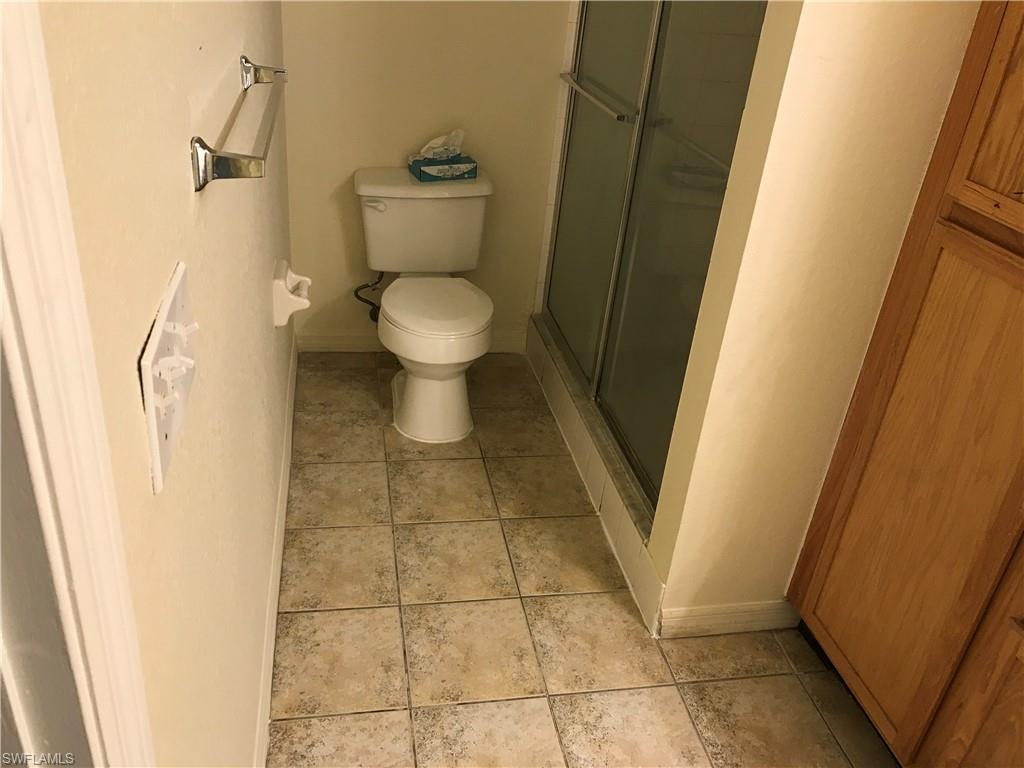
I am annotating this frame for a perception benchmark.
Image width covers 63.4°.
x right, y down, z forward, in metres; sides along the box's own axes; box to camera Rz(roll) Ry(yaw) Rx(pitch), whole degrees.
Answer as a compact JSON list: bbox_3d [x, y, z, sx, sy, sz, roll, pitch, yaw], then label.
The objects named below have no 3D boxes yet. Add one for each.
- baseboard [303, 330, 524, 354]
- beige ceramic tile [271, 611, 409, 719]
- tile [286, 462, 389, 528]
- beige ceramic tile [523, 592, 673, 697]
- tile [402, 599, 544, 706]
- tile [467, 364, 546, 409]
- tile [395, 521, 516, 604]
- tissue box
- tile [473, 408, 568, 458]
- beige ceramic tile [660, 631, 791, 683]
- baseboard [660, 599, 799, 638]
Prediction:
[{"bbox_3d":[-0.373,-0.163,3.226,0.899,0.088,0.014,-1,30,-12],"label":"baseboard"},{"bbox_3d":[-0.395,0.630,1.893,0.294,0.010,0.300,-1,30,-12],"label":"beige ceramic tile"},{"bbox_3d":[-0.507,0.323,2.411,0.294,0.010,0.300,-1,30,-12],"label":"tile"},{"bbox_3d":[0.200,0.623,2.018,0.297,0.010,0.300,-1,30,-12],"label":"beige ceramic tile"},{"bbox_3d":[-0.099,0.633,1.973,0.306,0.010,0.306,-1,30,-12],"label":"tile"},{"bbox_3d":[-0.025,0.014,3.046,0.292,0.010,0.297,-1,30,-12],"label":"tile"},{"bbox_3d":[-0.156,0.478,2.235,0.306,0.010,0.306,-1,30,-12],"label":"tile"},{"bbox_3d":[-0.232,-0.729,2.801,0.213,0.050,0.112,-11,34,-28],"label":"tissue box"},{"bbox_3d":[0.030,0.165,2.791,0.292,0.010,0.294,-1,30,-12],"label":"tile"},{"bbox_3d":[0.524,0.669,2.029,0.306,0.010,0.136,-1,30,-12],"label":"beige ceramic tile"},{"bbox_3d":[0.556,0.589,2.077,0.381,0.088,0.014,-1,30,-12],"label":"baseboard"}]

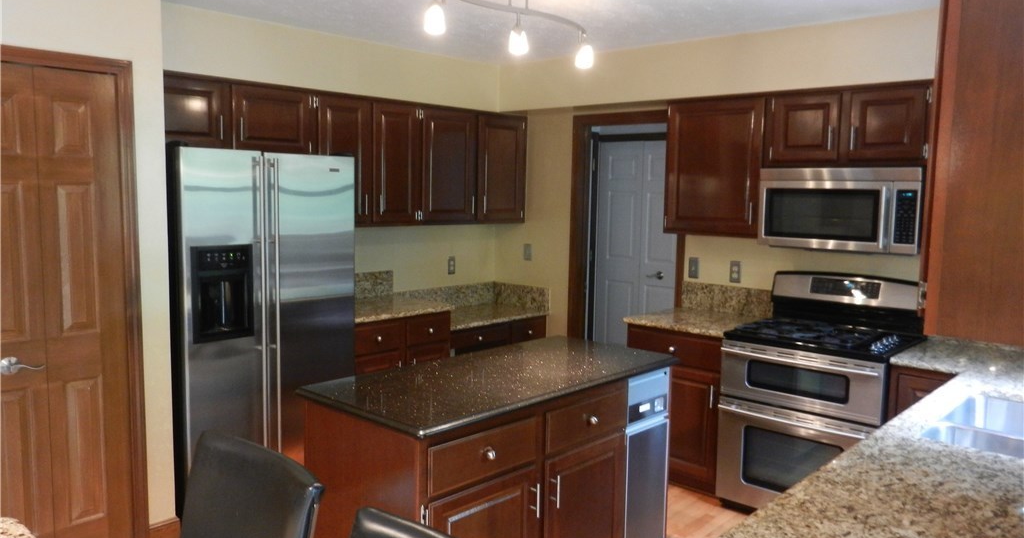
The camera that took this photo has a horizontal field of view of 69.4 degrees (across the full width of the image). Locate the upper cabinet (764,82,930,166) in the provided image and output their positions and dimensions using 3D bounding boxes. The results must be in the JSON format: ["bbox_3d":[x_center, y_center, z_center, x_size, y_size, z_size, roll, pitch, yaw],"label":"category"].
[{"bbox_3d":[1.693,-0.700,3.683,0.765,0.375,0.360,7,9,43],"label":"upper cabinet"}]

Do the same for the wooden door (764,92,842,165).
[{"bbox_3d":[1.441,-0.701,3.675,0.368,0.332,0.022,7,9,43],"label":"wooden door"}]

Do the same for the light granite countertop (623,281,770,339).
[{"bbox_3d":[1.060,0.229,4.186,0.625,0.217,0.620,7,9,43],"label":"light granite countertop"}]

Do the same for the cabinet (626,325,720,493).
[{"bbox_3d":[1.058,0.769,4.223,0.580,0.875,0.620,7,9,43],"label":"cabinet"}]

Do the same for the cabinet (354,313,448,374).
[{"bbox_3d":[-0.847,0.696,4.558,0.605,0.870,0.710,7,9,43],"label":"cabinet"}]

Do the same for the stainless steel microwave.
[{"bbox_3d":[1.677,-0.300,3.711,0.756,0.408,0.395,7,9,43],"label":"stainless steel microwave"}]

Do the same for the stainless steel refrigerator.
[{"bbox_3d":[-1.361,0.297,3.857,0.695,1.795,0.910,7,9,43],"label":"stainless steel refrigerator"}]

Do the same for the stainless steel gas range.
[{"bbox_3d":[1.536,0.659,3.715,0.757,1.235,0.690,7,9,43],"label":"stainless steel gas range"}]

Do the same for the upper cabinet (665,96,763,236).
[{"bbox_3d":[1.202,-0.568,4.158,0.573,0.763,0.360,7,9,43],"label":"upper cabinet"}]

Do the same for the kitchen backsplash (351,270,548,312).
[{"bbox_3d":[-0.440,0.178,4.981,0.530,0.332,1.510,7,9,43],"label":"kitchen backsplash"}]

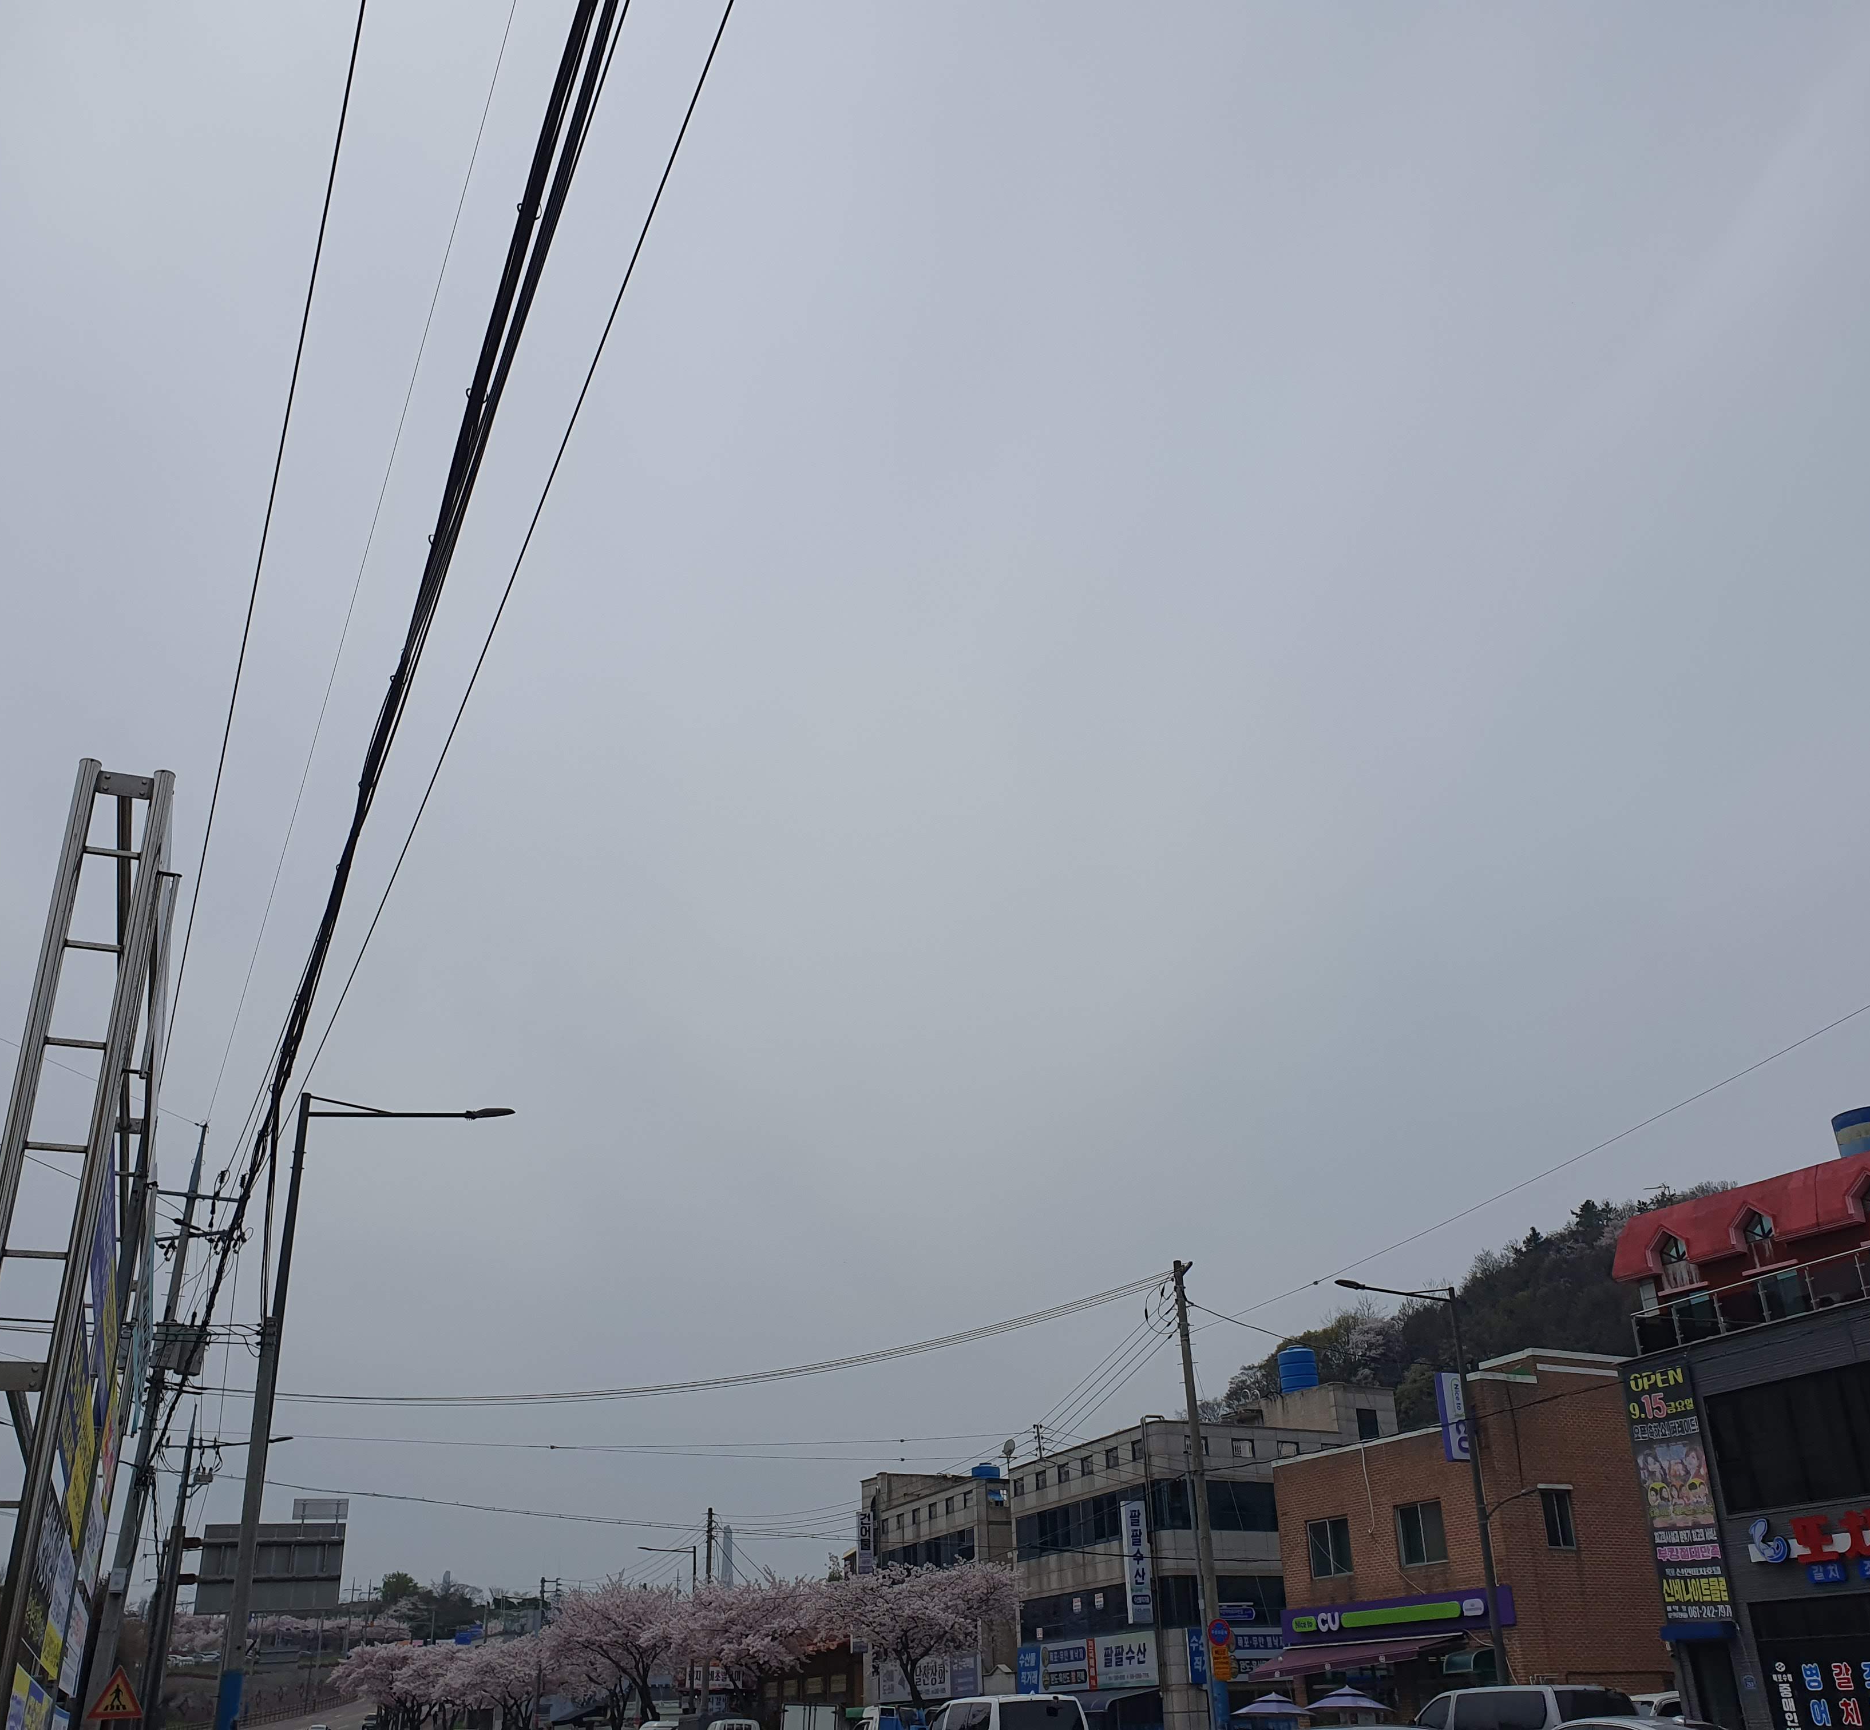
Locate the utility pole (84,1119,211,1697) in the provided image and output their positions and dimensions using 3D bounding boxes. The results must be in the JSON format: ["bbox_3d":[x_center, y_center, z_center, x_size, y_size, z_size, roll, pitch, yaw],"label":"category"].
[{"bbox_3d":[-16.035,12.004,35.591,0.500,13.720,0.500,8,-28,-19],"label":"utility pole"}]

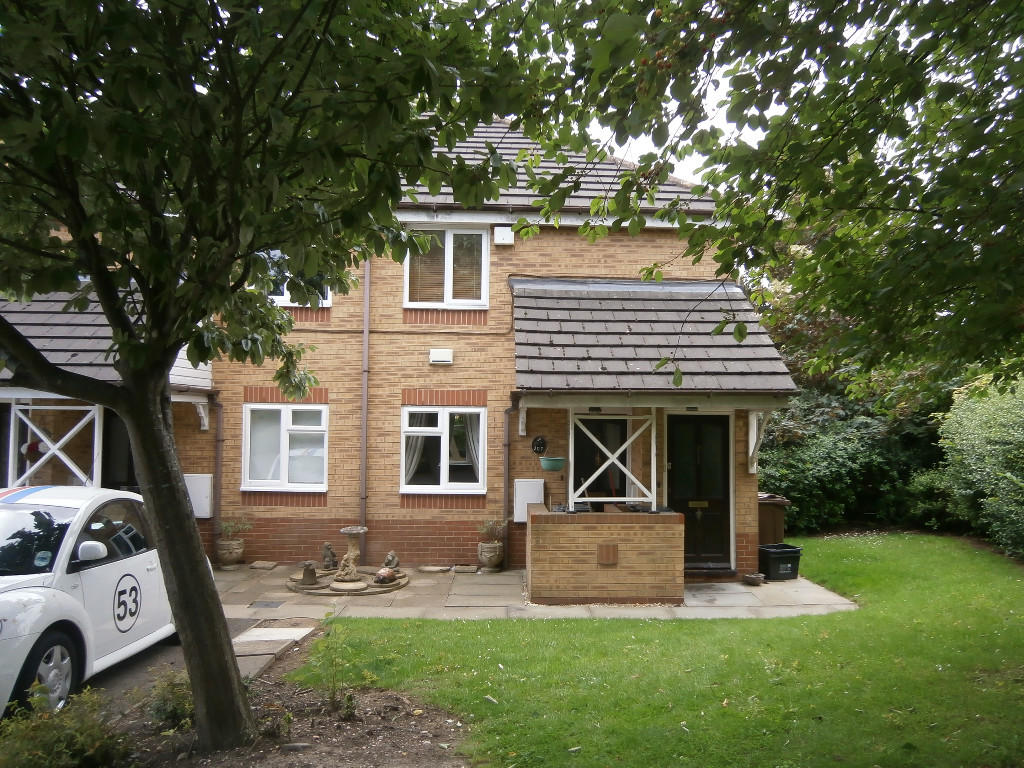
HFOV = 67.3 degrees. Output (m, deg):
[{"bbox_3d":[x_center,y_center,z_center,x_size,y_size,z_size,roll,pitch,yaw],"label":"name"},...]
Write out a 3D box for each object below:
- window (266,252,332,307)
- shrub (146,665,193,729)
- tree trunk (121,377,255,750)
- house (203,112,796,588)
[{"bbox_3d":[-3.112,-1.654,10.782,1.180,1.120,0.120,1,-3,-3],"label":"window"},{"bbox_3d":[-2.163,2.010,4.930,0.400,0.440,0.380,1,-3,-3],"label":"shrub"},{"bbox_3d":[-1.941,1.074,4.600,0.700,2.240,0.400,1,-3,-3],"label":"tree trunk"},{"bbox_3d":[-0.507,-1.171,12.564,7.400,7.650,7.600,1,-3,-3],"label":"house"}]

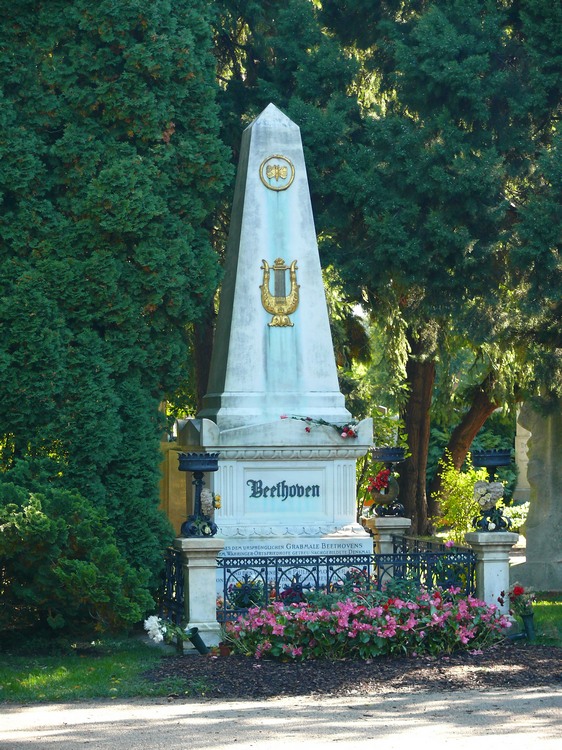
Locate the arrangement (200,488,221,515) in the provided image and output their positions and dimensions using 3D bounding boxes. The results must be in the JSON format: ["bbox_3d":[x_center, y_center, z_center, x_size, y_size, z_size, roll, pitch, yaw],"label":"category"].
[{"bbox_3d":[-0.518,0.939,18.263,0.145,0.200,0.190,0,-1,-11],"label":"arrangement"}]

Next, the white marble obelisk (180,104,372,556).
[{"bbox_3d":[-0.067,-0.123,21.389,1.460,4.478,1.402,0,-1,-11],"label":"white marble obelisk"}]

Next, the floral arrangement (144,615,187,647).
[{"bbox_3d":[-0.852,1.888,18.209,0.310,0.240,0.230,0,-1,-11],"label":"floral arrangement"}]

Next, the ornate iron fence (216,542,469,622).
[{"bbox_3d":[0.242,1.624,19.951,2.205,0.478,2.921,0,-1,-11],"label":"ornate iron fence"}]

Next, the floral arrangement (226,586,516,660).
[{"bbox_3d":[0.599,1.814,18.162,2.050,0.460,0.720,0,-1,-11],"label":"floral arrangement"}]

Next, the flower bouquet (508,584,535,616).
[{"bbox_3d":[1.827,1.713,18.758,0.190,0.240,0.190,0,-1,-11],"label":"flower bouquet"}]

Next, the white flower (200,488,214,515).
[{"bbox_3d":[-0.545,0.939,18.263,0.100,0.200,0.170,0,-1,-11],"label":"white flower"}]

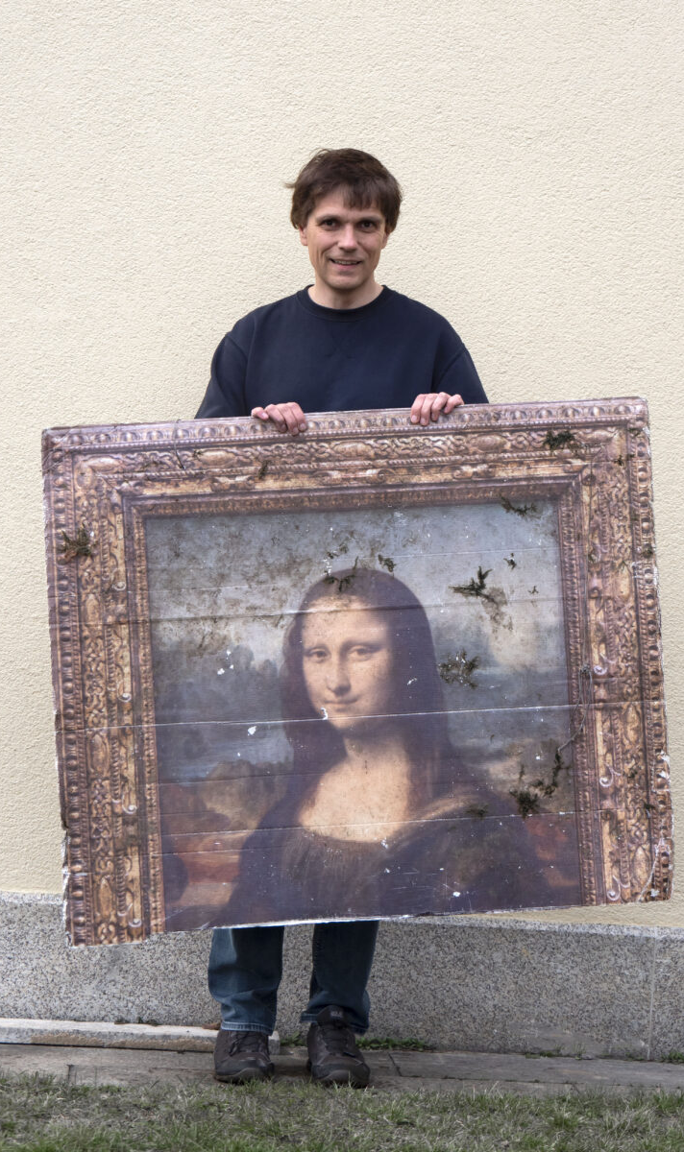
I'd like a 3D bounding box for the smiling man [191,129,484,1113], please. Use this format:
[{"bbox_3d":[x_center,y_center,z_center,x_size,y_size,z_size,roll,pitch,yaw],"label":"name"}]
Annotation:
[{"bbox_3d":[-0.013,0.069,5.700,0.560,1.735,0.420,3,-1,-2],"label":"smiling man"}]

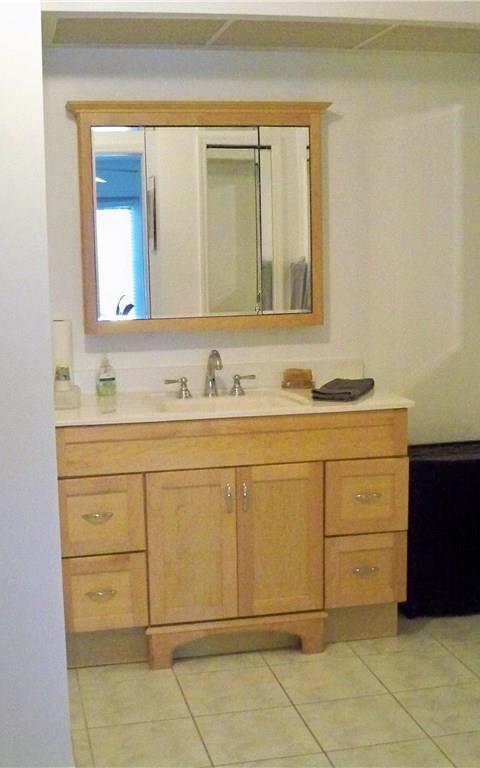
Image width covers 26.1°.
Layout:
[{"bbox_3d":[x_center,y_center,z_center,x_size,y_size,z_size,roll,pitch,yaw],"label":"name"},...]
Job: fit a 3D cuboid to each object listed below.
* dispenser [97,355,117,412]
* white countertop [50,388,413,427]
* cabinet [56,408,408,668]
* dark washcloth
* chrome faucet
[{"bbox_3d":[-0.445,-0.004,3.421,0.066,0.190,0.048,-5,9,-31],"label":"dispenser"},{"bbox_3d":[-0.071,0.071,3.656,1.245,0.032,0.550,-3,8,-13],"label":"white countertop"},{"bbox_3d":[-0.065,0.497,3.716,1.214,0.837,0.540,-3,8,-13],"label":"cabinet"},{"bbox_3d":[0.375,0.017,3.744,0.150,0.038,0.330,2,8,20],"label":"dark washcloth"},{"bbox_3d":[-0.091,-0.033,3.667,0.050,0.172,0.175,-3,8,-13],"label":"chrome faucet"}]

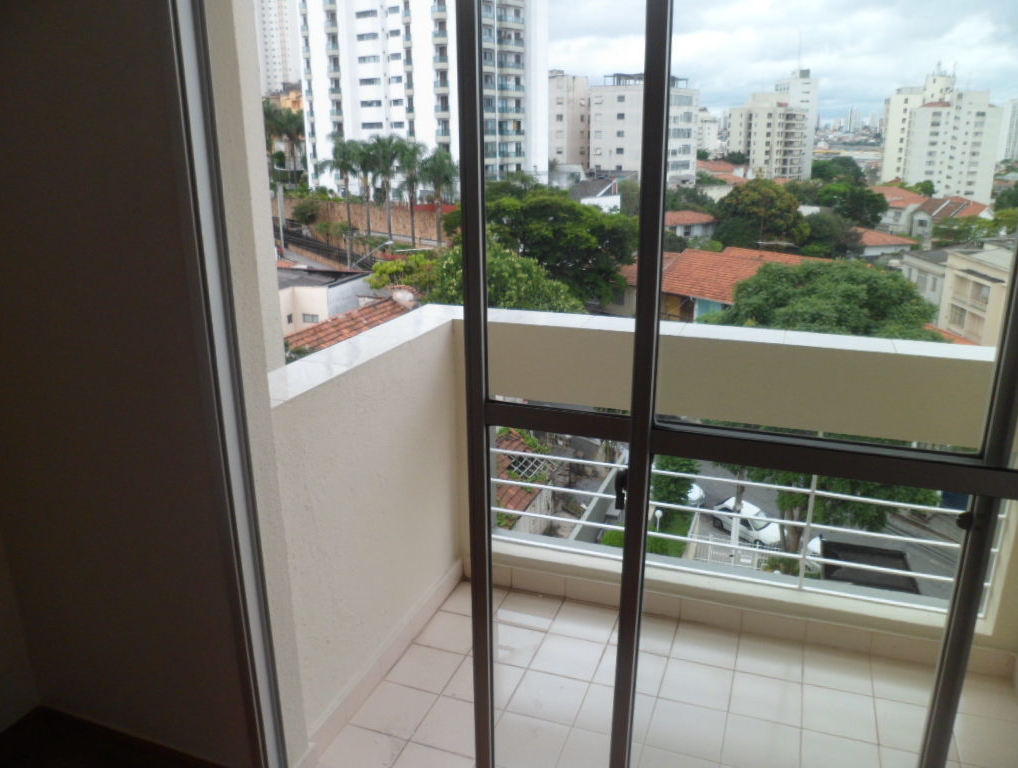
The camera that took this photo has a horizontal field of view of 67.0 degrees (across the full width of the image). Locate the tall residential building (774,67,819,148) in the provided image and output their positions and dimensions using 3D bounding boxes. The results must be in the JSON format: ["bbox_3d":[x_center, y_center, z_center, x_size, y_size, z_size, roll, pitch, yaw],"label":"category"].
[{"bbox_3d":[98.109,-86.080,262.000,12.000,38.000,9.500,-9,18,-27],"label":"tall residential building"}]

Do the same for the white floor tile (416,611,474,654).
[{"bbox_3d":[-0.188,0.833,2.575,0.200,0.010,0.200,5,18,20],"label":"white floor tile"}]

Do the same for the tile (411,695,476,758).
[{"bbox_3d":[-0.139,0.959,2.153,0.200,0.010,0.200,5,17,20],"label":"tile"}]

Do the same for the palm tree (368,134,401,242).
[{"bbox_3d":[-12.877,-20.220,79.547,3.620,10.618,3.620,-4,17,-8],"label":"palm tree"}]

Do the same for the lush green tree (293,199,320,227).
[{"bbox_3d":[-22.460,-18.958,85.304,3.327,3.139,3.327,-5,17,-14],"label":"lush green tree"}]

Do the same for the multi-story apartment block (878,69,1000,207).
[{"bbox_3d":[131.457,-74.132,236.500,28.500,40.000,18.000,-3,16,-6],"label":"multi-story apartment block"}]

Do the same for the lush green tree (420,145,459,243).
[{"bbox_3d":[-7.011,-18.777,77.583,4.035,9.516,4.035,-2,17,-5],"label":"lush green tree"}]

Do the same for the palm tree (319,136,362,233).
[{"bbox_3d":[-18.948,-22.381,87.000,4.800,10.800,4.800,-4,16,-12],"label":"palm tree"}]

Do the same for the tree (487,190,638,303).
[{"bbox_3d":[3.472,-9.514,60.000,13.500,11.000,12.500,0,16,3],"label":"tree"}]

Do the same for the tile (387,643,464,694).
[{"bbox_3d":[-0.256,0.890,2.400,0.200,0.010,0.200,5,17,20],"label":"tile"}]

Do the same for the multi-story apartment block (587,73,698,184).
[{"bbox_3d":[24.751,-45.536,140.211,11.900,19.843,17.300,13,22,38],"label":"multi-story apartment block"}]

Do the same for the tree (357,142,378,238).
[{"bbox_3d":[-14.939,-20.555,81.201,3.484,9.818,3.484,-4,17,-9],"label":"tree"}]

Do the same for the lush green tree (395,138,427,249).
[{"bbox_3d":[-10.194,-19.794,80.000,4.000,10.900,4.000,-3,16,-7],"label":"lush green tree"}]

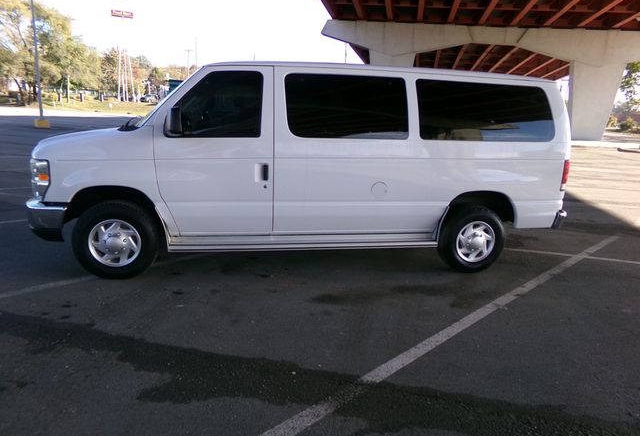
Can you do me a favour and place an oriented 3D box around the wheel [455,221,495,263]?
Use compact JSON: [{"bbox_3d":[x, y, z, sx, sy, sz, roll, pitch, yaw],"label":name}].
[{"bbox_3d":[1.595,0.236,4.606,0.442,0.442,0.160,0,12,-8],"label":"wheel"}]

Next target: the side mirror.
[{"bbox_3d":[-1.231,-0.817,3.755,0.130,0.270,0.240,0,12,-8],"label":"side mirror"}]

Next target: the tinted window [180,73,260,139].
[{"bbox_3d":[-0.908,-1.017,3.969,0.803,0.594,0.060,-1,2,-8],"label":"tinted window"}]

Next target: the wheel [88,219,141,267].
[{"bbox_3d":[-1.875,0.222,4.112,0.442,0.442,0.160,-1,12,-13],"label":"wheel"}]

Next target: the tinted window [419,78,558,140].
[{"bbox_3d":[1.613,-1.027,4.305,1.410,0.571,0.060,-1,2,-8],"label":"tinted window"}]

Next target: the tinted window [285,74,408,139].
[{"bbox_3d":[0.261,-1.028,4.125,1.160,0.576,0.060,-1,2,-8],"label":"tinted window"}]

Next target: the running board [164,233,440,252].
[{"bbox_3d":[-0.115,0.240,4.293,2.573,0.120,0.200,-1,12,-8],"label":"running board"}]

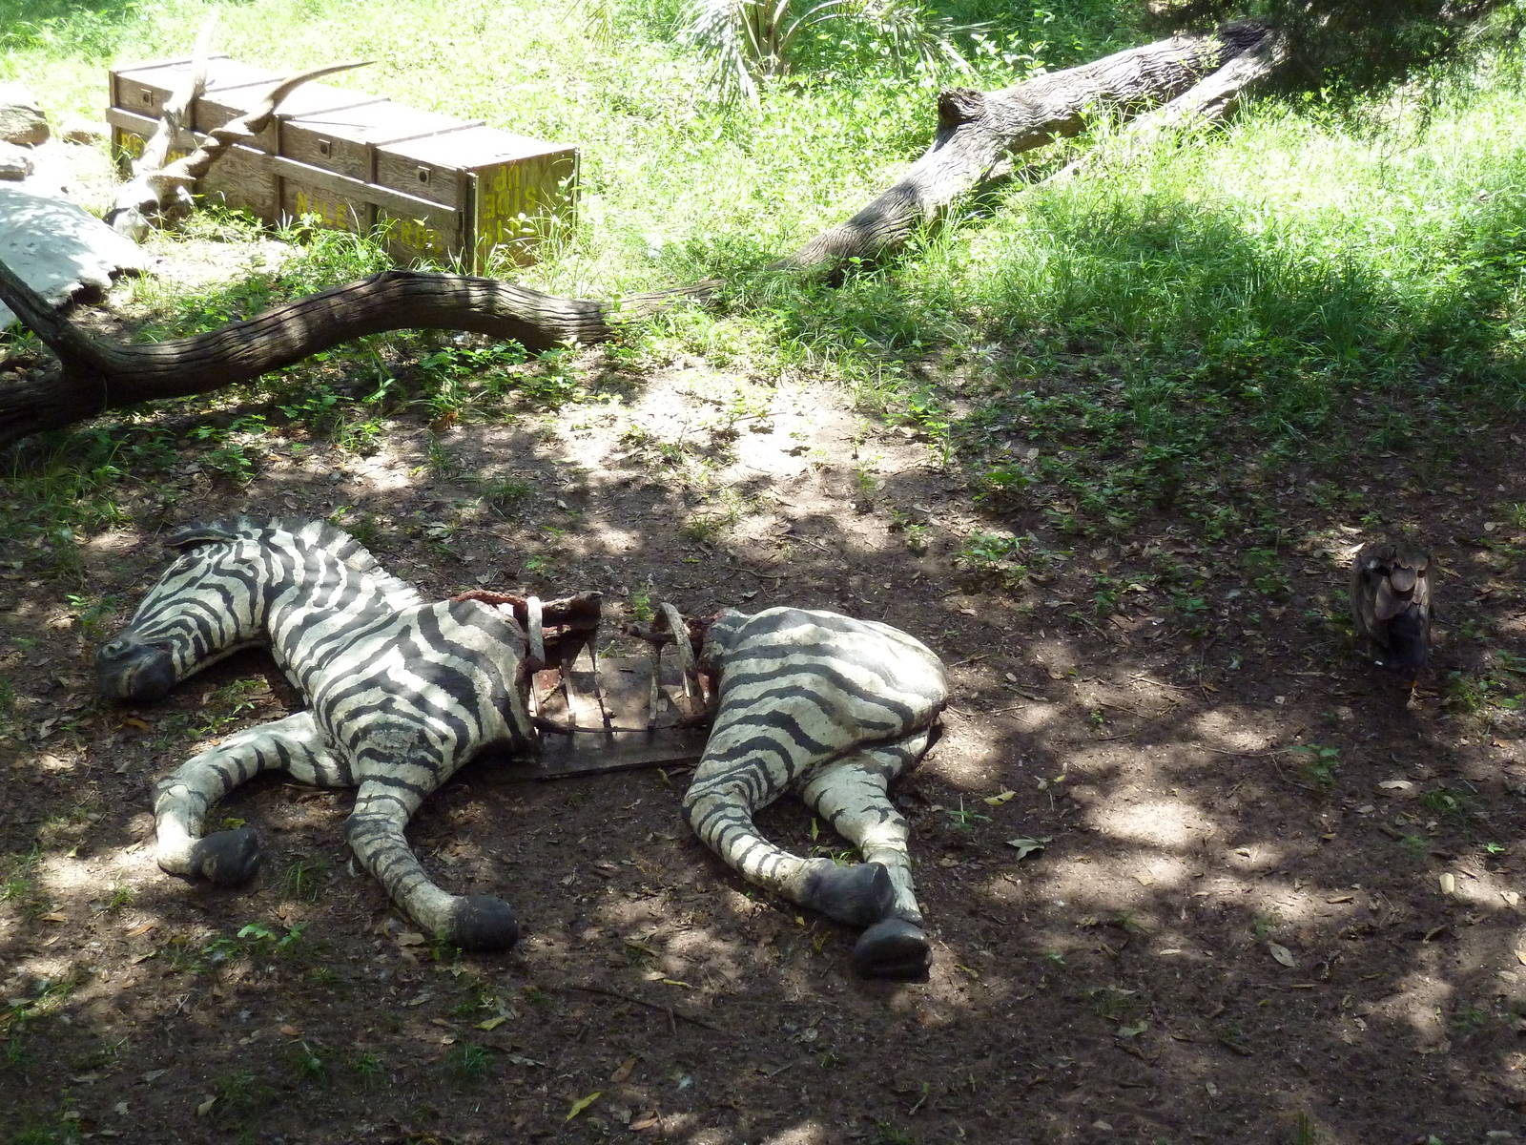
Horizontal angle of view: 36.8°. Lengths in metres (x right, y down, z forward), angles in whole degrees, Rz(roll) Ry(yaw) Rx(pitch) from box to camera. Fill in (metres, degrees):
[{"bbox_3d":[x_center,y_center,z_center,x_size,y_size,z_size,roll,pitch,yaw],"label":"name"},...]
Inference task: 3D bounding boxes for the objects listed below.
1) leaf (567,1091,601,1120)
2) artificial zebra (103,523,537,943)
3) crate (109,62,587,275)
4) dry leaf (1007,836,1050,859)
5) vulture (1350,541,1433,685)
[{"bbox_3d":[-0.324,0.956,4.136,0.026,0.016,0.097,17,28,31],"label":"leaf"},{"bbox_3d":[-0.973,0.241,5.252,1.200,0.410,1.660,0,24,-4],"label":"artificial zebra"},{"bbox_3d":[-1.832,-1.776,9.844,2.335,0.440,0.631,21,29,36],"label":"crate"},{"bbox_3d":[0.582,0.597,5.021,0.090,0.025,0.058,2,23,0],"label":"dry leaf"},{"bbox_3d":[1.613,0.078,5.810,0.230,0.400,0.430,1,23,-2],"label":"vulture"}]

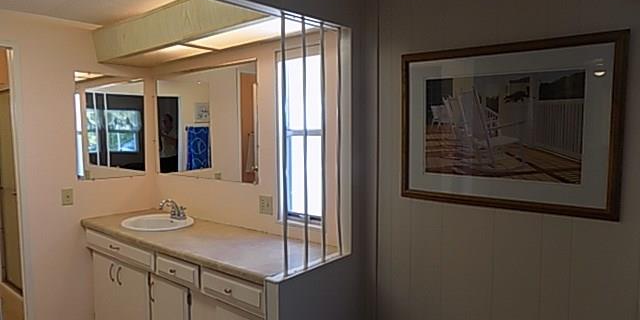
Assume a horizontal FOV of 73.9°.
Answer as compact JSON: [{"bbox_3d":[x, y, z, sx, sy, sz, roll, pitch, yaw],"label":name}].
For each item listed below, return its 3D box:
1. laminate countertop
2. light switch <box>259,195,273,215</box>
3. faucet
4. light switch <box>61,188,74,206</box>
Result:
[{"bbox_3d":[-0.813,0.481,2.695,1.929,0.040,0.570,3,5,39],"label":"laminate countertop"},{"bbox_3d":[-0.339,0.286,2.659,0.114,0.114,0.010,3,5,39],"label":"light switch"},{"bbox_3d":[-1.059,0.360,3.045,0.150,0.125,0.155,-3,5,-39],"label":"faucet"},{"bbox_3d":[-1.784,0.267,3.011,0.008,0.114,0.070,3,5,39],"label":"light switch"}]

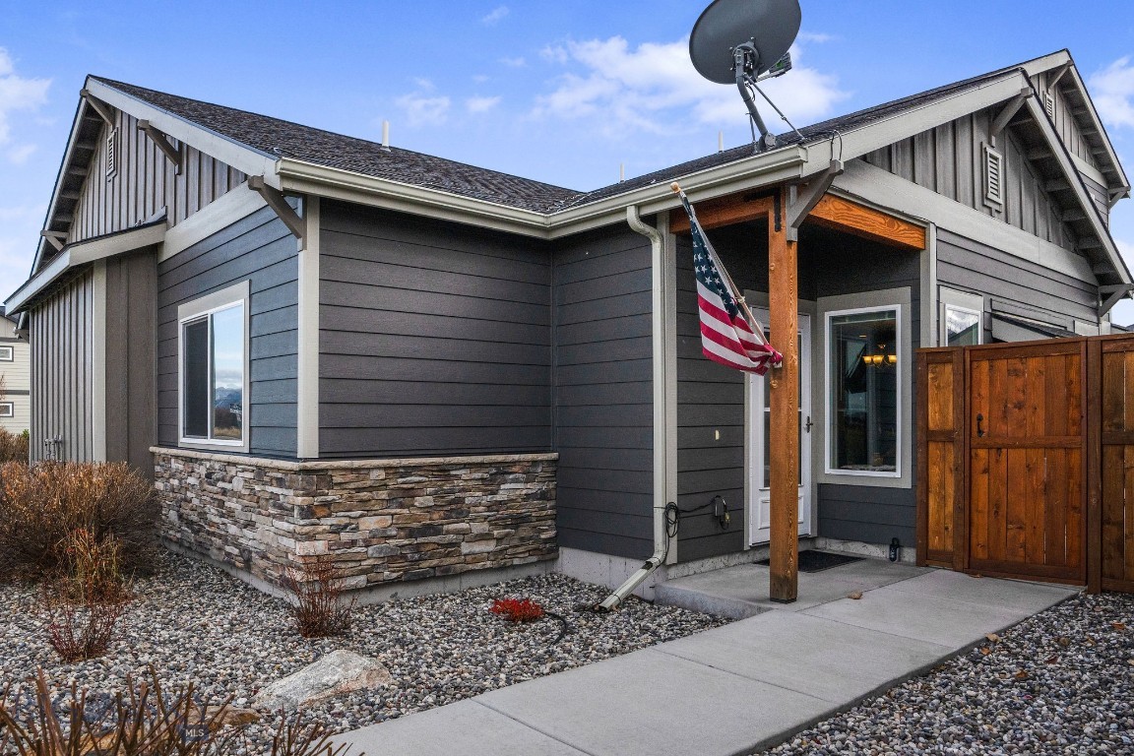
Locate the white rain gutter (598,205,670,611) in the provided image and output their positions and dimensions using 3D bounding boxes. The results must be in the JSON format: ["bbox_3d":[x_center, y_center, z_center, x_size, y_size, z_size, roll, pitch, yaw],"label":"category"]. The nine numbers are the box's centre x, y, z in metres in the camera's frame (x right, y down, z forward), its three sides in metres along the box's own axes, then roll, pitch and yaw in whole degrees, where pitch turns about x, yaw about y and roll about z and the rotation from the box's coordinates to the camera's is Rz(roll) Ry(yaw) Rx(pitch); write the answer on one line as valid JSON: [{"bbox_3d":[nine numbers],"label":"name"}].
[{"bbox_3d":[0.491,0.171,5.560,0.660,2.930,0.130,2,-3,-41],"label":"white rain gutter"}]

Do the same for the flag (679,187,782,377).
[{"bbox_3d":[1.043,-0.536,4.704,0.920,1.070,0.220,2,-3,-41],"label":"flag"}]

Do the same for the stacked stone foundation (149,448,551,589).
[{"bbox_3d":[-2.238,1.115,7.342,2.360,0.880,3.920,2,-3,-41],"label":"stacked stone foundation"}]

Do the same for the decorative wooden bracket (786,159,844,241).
[{"bbox_3d":[1.626,-1.151,4.965,0.095,0.460,0.380,2,-3,-41],"label":"decorative wooden bracket"}]

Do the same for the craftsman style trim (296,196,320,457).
[{"bbox_3d":[-1.842,-0.377,5.402,0.120,1.885,0.110,2,-3,-41],"label":"craftsman style trim"}]

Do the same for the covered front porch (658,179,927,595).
[{"bbox_3d":[1.913,0.118,6.097,2.150,2.820,1.080,2,-3,-41],"label":"covered front porch"}]

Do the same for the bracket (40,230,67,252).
[{"bbox_3d":[-8.126,-2.102,12.000,0.380,0.460,0.100,2,-3,-41],"label":"bracket"}]

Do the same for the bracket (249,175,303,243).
[{"bbox_3d":[-2.018,-1.135,5.286,0.380,0.460,0.100,2,-3,-41],"label":"bracket"}]

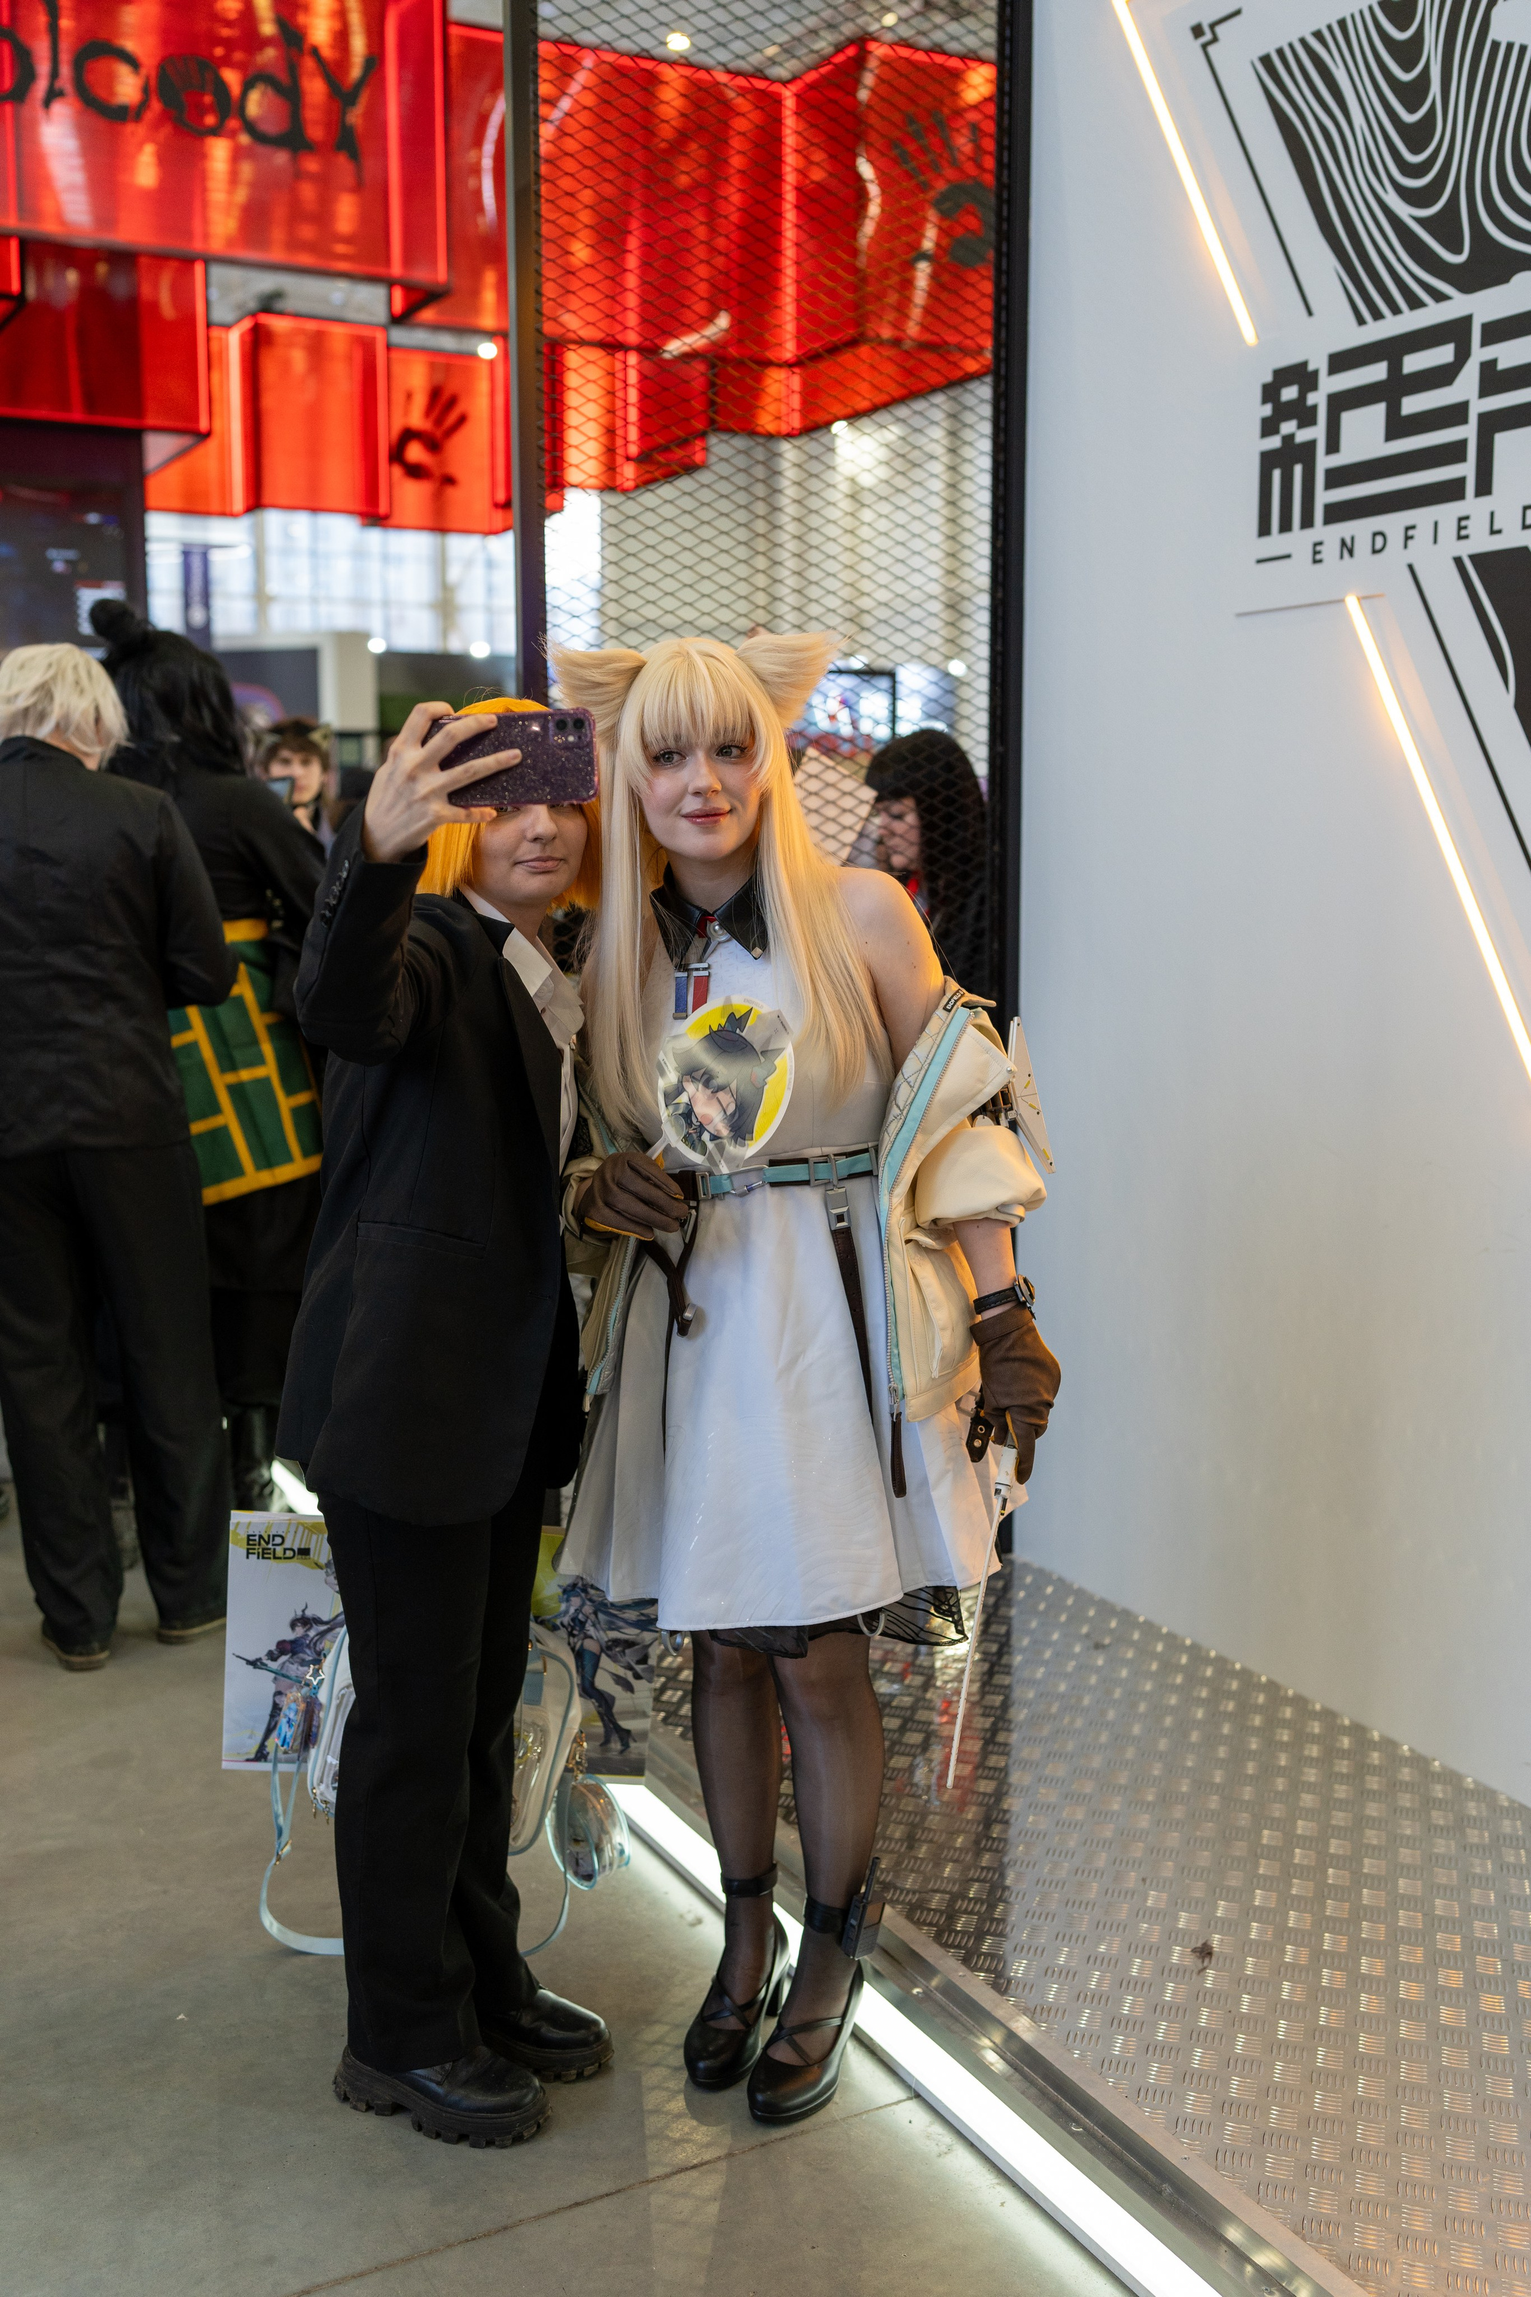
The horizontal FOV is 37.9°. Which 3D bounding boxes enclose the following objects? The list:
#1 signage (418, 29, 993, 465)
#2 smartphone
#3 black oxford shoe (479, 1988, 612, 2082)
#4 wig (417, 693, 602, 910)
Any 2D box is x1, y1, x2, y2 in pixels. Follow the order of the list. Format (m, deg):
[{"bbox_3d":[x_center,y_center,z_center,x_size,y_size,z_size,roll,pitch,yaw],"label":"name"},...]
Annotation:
[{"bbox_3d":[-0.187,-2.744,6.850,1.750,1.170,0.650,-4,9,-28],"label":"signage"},{"bbox_3d":[-0.222,-0.339,1.950,0.155,0.079,0.012,-2,8,5],"label":"smartphone"},{"bbox_3d":[-0.325,1.066,2.784,0.280,0.120,0.108,3,9,22],"label":"black oxford shoe"},{"bbox_3d":[-0.284,-0.393,2.500,0.200,0.240,0.225,-3,8,-20],"label":"wig"}]

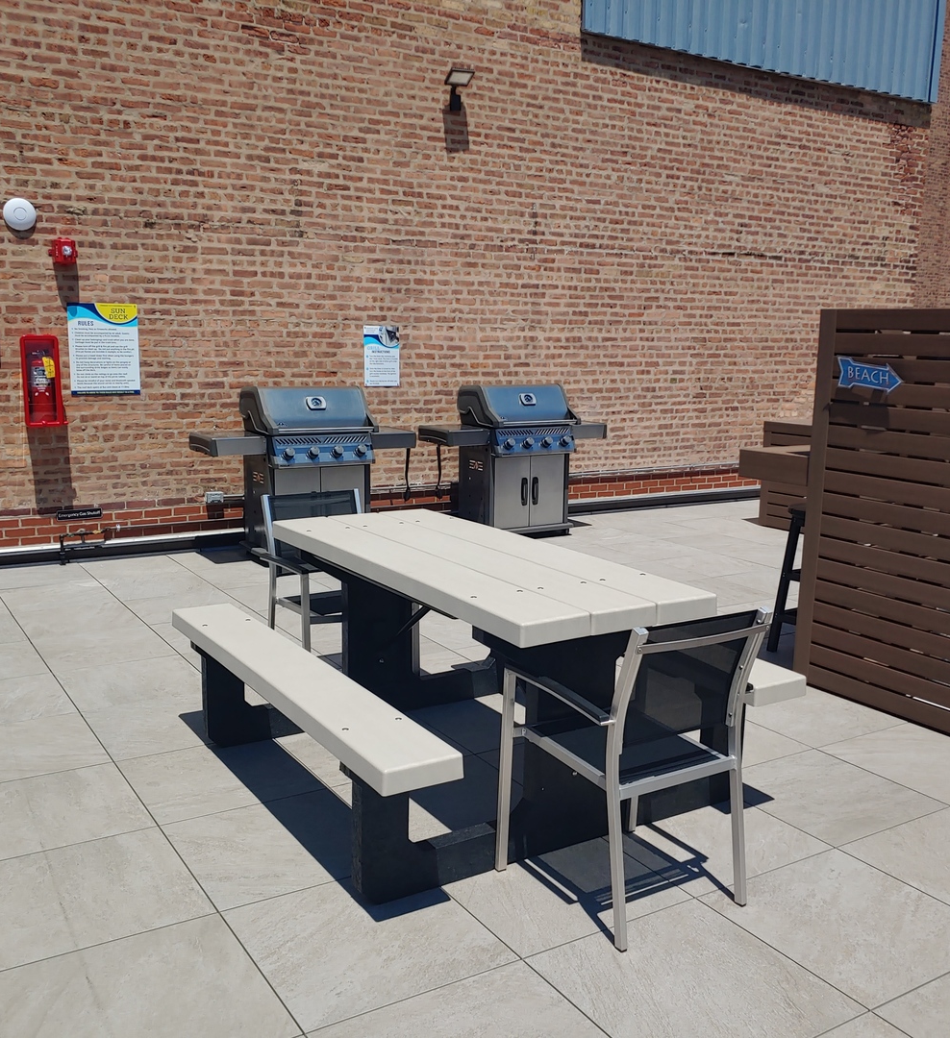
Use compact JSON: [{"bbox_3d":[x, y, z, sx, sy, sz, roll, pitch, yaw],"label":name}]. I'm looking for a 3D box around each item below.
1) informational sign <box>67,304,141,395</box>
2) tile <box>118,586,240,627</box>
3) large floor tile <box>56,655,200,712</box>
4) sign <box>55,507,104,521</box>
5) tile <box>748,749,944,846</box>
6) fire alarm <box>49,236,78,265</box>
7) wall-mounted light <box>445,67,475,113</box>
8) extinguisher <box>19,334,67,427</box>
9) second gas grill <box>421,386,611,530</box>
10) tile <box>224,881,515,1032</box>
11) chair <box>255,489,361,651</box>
[{"bbox_3d":[-2.595,-1.190,7.004,0.470,0.630,0.010,-5,11,-33],"label":"informational sign"},{"bbox_3d":[-1.722,0.535,5.988,0.605,0.020,0.605,-4,11,-33],"label":"tile"},{"bbox_3d":[-1.580,0.767,4.657,0.600,0.024,0.600,-4,11,-33],"label":"large floor tile"},{"bbox_3d":[-2.739,-0.028,6.926,0.292,0.074,0.010,-4,11,-31],"label":"sign"},{"bbox_3d":[1.257,0.997,3.604,0.605,0.020,0.605,-4,11,-31],"label":"tile"},{"bbox_3d":[-2.750,-1.794,6.699,0.155,0.160,0.090,-5,11,-32],"label":"fire alarm"},{"bbox_3d":[-0.125,-3.534,8.240,0.240,0.320,0.200,-5,11,-33],"label":"wall-mounted light"},{"bbox_3d":[-2.858,-0.910,6.587,0.240,0.590,0.200,-4,11,-31],"label":"extinguisher"},{"bbox_3d":[0.329,-0.501,8.362,1.470,1.210,0.660,-5,11,-32],"label":"second gas grill"},{"bbox_3d":[-0.302,1.160,2.767,0.605,0.020,0.605,-5,11,-32],"label":"tile"},{"bbox_3d":[-0.636,0.354,4.587,0.560,0.870,0.620,-5,11,-32],"label":"chair"}]

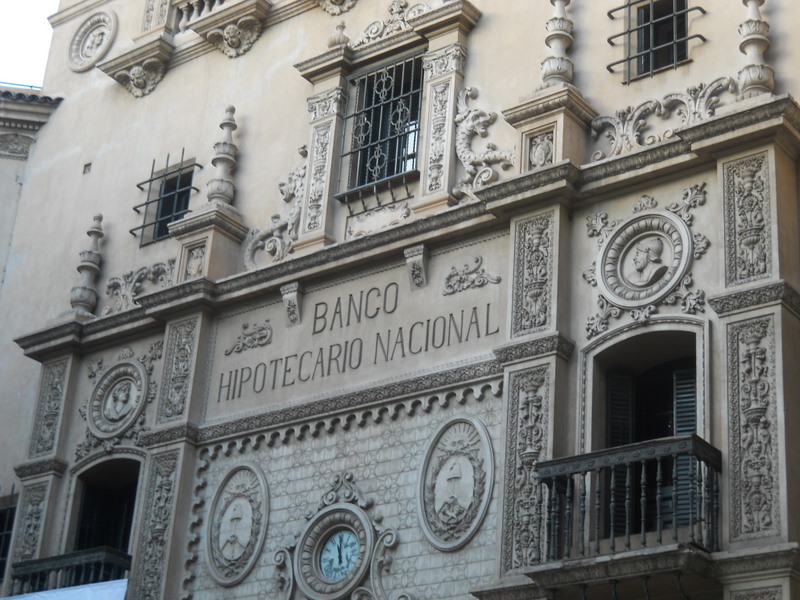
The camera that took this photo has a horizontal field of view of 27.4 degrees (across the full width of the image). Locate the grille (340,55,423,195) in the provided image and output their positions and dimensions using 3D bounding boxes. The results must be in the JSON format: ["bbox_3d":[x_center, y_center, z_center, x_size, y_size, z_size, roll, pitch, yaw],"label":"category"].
[{"bbox_3d":[-0.198,-2.144,20.507,1.331,1.715,0.250,-15,-32,35],"label":"grille"}]

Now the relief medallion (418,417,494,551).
[{"bbox_3d":[0.581,1.866,16.620,0.857,1.388,0.100,-15,-32,35],"label":"relief medallion"}]

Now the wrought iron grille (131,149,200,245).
[{"bbox_3d":[-3.201,-1.345,22.763,1.216,1.389,0.256,-15,-32,35],"label":"wrought iron grille"}]

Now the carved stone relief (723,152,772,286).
[{"bbox_3d":[3.379,-0.787,15.961,0.486,1.376,0.064,-15,-32,35],"label":"carved stone relief"}]

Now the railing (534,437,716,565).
[{"bbox_3d":[2.071,1.927,15.005,1.659,1.015,0.533,-15,-32,35],"label":"railing"}]

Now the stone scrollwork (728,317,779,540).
[{"bbox_3d":[3.139,1.127,14.554,0.483,2.093,0.070,-15,-32,35],"label":"stone scrollwork"}]

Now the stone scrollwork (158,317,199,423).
[{"bbox_3d":[-2.764,0.879,20.511,0.518,1.357,0.064,-15,-32,35],"label":"stone scrollwork"}]

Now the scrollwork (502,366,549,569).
[{"bbox_3d":[1.270,1.671,16.485,0.493,2.125,0.064,-15,-32,35],"label":"scrollwork"}]

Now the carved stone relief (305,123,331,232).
[{"bbox_3d":[-1.033,-1.571,20.778,0.314,1.568,0.058,-15,-32,35],"label":"carved stone relief"}]

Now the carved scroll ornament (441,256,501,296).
[{"bbox_3d":[0.783,-0.294,17.619,0.765,0.325,0.080,-15,-32,35],"label":"carved scroll ornament"}]

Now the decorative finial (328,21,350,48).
[{"bbox_3d":[-0.795,-3.448,21.640,0.282,0.576,0.282,4,-26,2],"label":"decorative finial"}]

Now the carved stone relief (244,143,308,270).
[{"bbox_3d":[-1.589,-1.208,21.137,0.979,1.632,0.198,-15,-32,35],"label":"carved stone relief"}]

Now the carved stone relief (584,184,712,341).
[{"bbox_3d":[2.487,-0.411,16.803,1.491,1.517,0.109,-15,-32,35],"label":"carved stone relief"}]

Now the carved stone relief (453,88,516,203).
[{"bbox_3d":[1.012,-1.918,19.213,0.986,1.619,0.198,-15,-32,35],"label":"carved stone relief"}]

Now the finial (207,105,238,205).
[{"bbox_3d":[-2.281,-1.931,21.486,0.348,1.484,0.348,4,-26,2],"label":"finial"}]

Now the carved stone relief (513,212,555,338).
[{"bbox_3d":[1.382,-0.266,16.881,0.490,1.358,0.070,-15,-32,35],"label":"carved stone relief"}]

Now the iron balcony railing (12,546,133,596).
[{"bbox_3d":[-3.929,3.597,19.409,1.642,1.015,0.533,-15,-32,35],"label":"iron balcony railing"}]

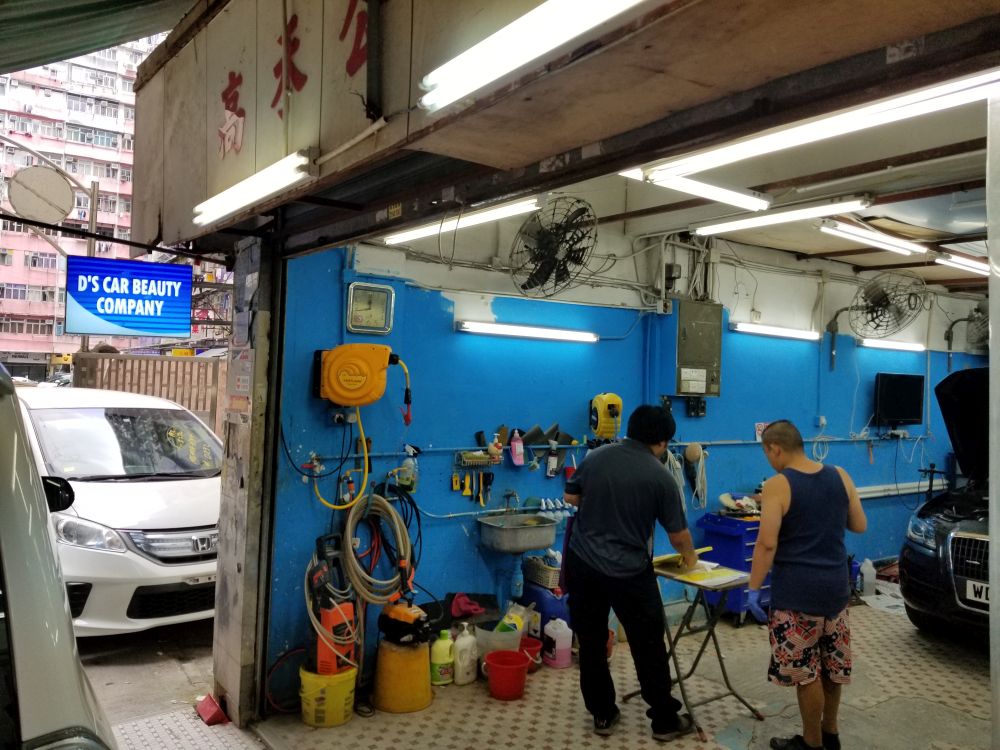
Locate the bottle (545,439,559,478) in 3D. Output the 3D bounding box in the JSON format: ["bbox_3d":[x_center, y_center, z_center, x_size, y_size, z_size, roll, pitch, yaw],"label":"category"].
[{"bbox_3d":[0.351,0.566,5.092,0.075,0.240,0.060,7,-2,-35],"label":"bottle"}]

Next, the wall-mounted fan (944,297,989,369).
[{"bbox_3d":[5.042,-0.377,7.783,0.620,0.720,0.760,3,-2,-35],"label":"wall-mounted fan"}]

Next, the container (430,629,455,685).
[{"bbox_3d":[-0.331,1.653,4.435,0.135,0.295,0.100,2,-2,-16],"label":"container"}]

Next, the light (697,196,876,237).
[{"bbox_3d":[1.636,-0.957,4.535,0.060,0.085,1.210,3,-2,-36],"label":"light"}]

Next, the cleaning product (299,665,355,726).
[{"bbox_3d":[-0.878,1.623,3.857,0.290,0.265,0.290,2,-1,0],"label":"cleaning product"}]

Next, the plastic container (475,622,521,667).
[{"bbox_3d":[0.001,1.681,4.652,0.280,0.270,0.280,2,-2,0],"label":"plastic container"}]

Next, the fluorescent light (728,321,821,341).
[{"bbox_3d":[2.321,-0.368,6.269,1.230,0.080,0.080,3,-2,-35],"label":"fluorescent light"}]

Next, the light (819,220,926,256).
[{"bbox_3d":[2.579,-0.932,5.135,1.220,0.085,0.150,3,-2,-36],"label":"light"}]

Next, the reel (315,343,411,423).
[{"bbox_3d":[-0.746,0.035,4.046,0.470,0.420,0.210,3,-2,-35],"label":"reel"}]

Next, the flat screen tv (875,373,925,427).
[{"bbox_3d":[3.847,0.236,7.224,0.740,0.485,0.080,3,-2,-30],"label":"flat screen tv"}]

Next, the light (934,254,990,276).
[{"bbox_3d":[3.837,-0.875,6.035,1.220,0.085,0.150,3,-2,-36],"label":"light"}]

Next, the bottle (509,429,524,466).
[{"bbox_3d":[0.111,0.475,4.924,0.085,0.250,0.060,-2,-2,-35],"label":"bottle"}]

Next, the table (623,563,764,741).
[{"bbox_3d":[1.112,1.526,4.313,0.510,0.770,0.630,3,-2,-35],"label":"table"}]

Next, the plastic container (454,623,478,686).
[{"bbox_3d":[-0.193,1.619,4.388,0.130,0.340,0.110,2,-1,-12],"label":"plastic container"}]

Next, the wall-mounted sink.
[{"bbox_3d":[0.114,1.015,4.786,0.450,0.165,0.350,3,-2,-35],"label":"wall-mounted sink"}]

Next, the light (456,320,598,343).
[{"bbox_3d":[0.221,-0.285,5.047,1.210,0.085,0.085,3,-2,-35],"label":"light"}]

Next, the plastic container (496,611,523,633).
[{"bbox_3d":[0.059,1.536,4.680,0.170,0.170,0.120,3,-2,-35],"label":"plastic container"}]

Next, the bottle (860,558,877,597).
[{"bbox_3d":[3.307,1.795,6.724,0.135,0.320,0.115,3,-2,-35],"label":"bottle"}]

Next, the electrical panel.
[{"bbox_3d":[1.417,-0.190,5.559,0.460,0.690,0.160,3,-2,-35],"label":"electrical panel"}]

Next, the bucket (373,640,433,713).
[{"bbox_3d":[-0.546,1.692,4.306,0.325,0.340,0.325,2,-1,0],"label":"bucket"}]

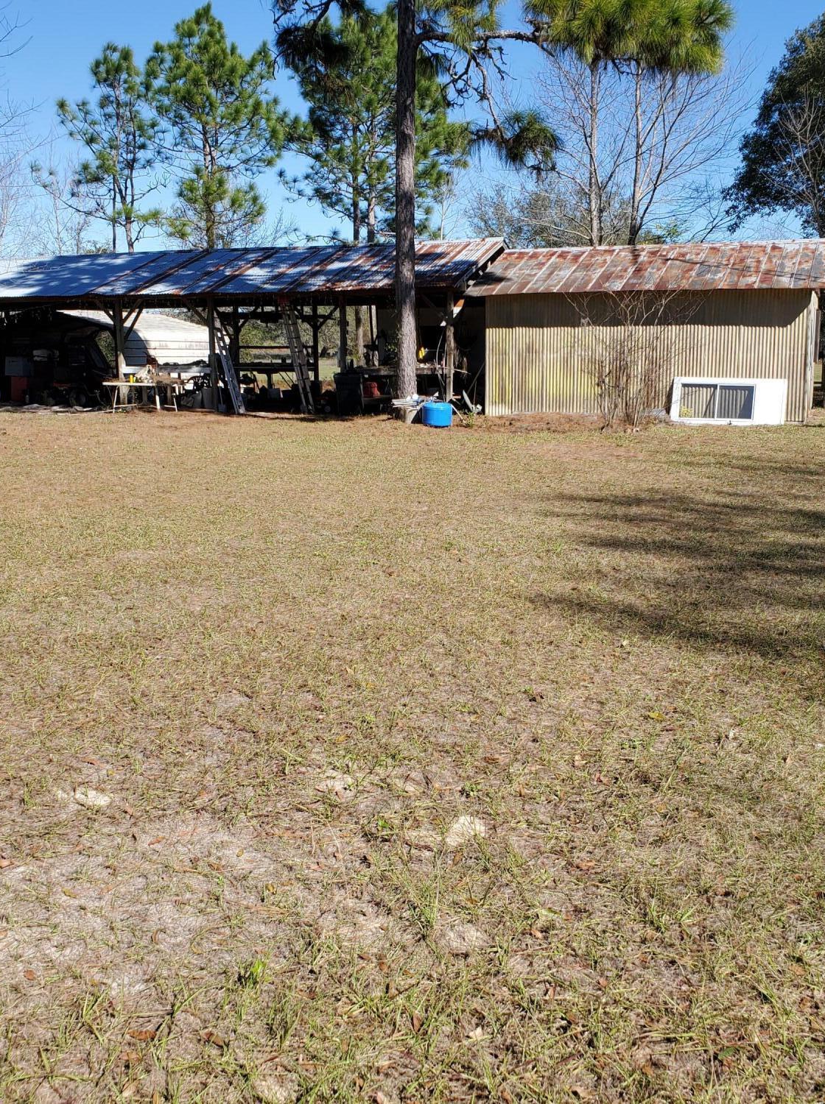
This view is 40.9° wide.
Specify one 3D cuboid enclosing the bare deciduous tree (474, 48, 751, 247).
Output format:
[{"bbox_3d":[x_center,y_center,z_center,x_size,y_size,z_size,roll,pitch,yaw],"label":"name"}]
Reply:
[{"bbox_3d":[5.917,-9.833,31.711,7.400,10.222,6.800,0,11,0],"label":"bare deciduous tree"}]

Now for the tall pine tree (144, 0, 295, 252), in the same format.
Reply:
[{"bbox_3d":[-5.968,-10.918,34.537,4.800,11.454,4.600,0,11,0],"label":"tall pine tree"}]

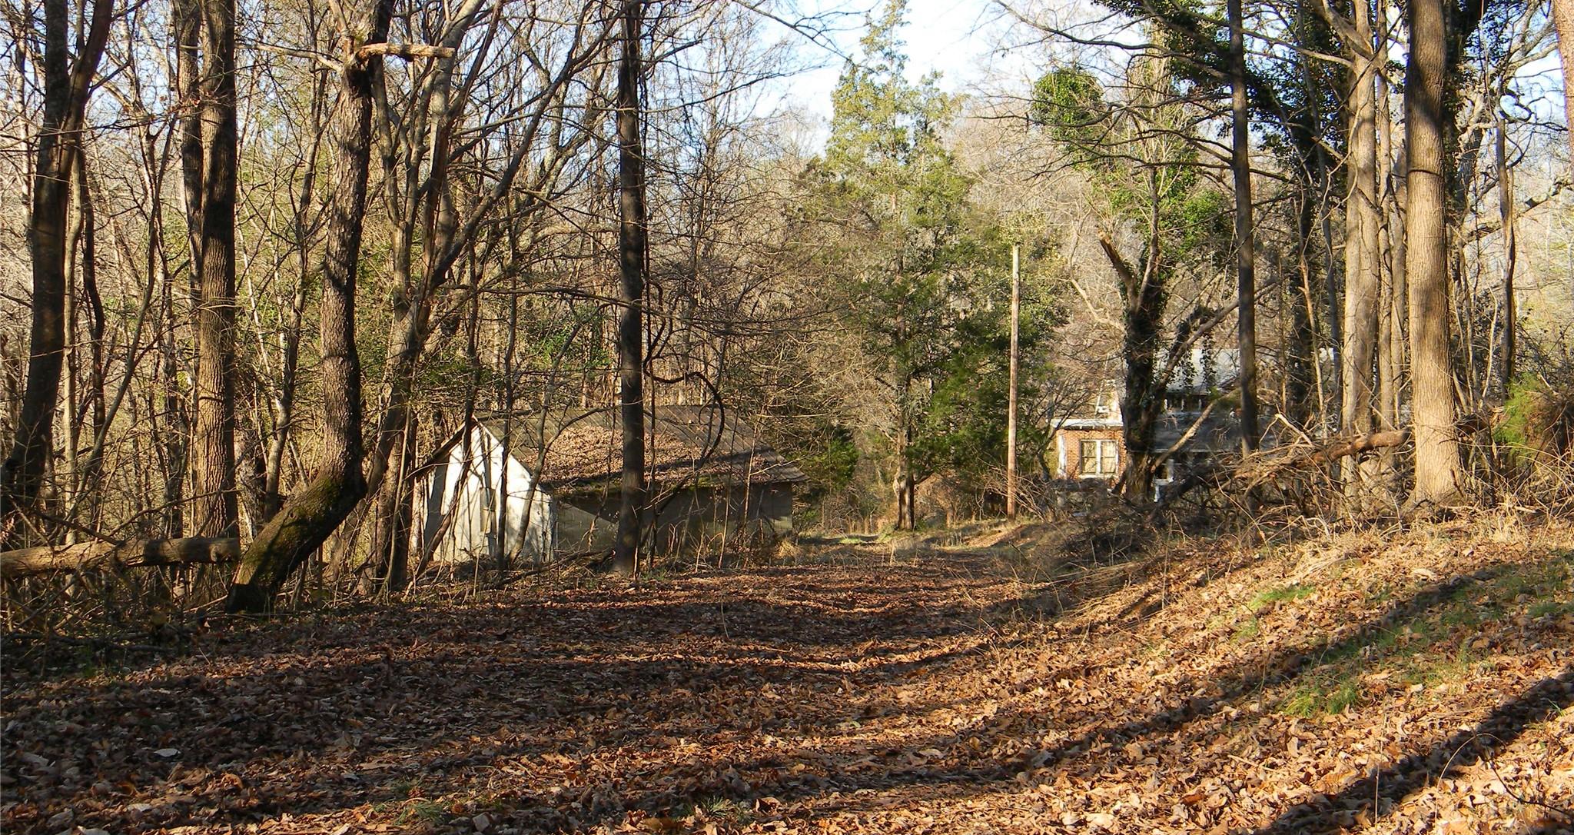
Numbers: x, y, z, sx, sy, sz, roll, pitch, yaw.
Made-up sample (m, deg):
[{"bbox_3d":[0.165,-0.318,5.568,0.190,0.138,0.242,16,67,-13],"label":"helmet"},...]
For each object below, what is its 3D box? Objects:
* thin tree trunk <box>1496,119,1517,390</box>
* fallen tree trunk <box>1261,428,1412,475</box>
[{"bbox_3d":[11.962,-2.658,31.000,0.290,4.601,0.270,0,-1,0],"label":"thin tree trunk"},{"bbox_3d":[7.934,0.508,27.000,2.250,0.270,0.280,-13,0,0],"label":"fallen tree trunk"}]

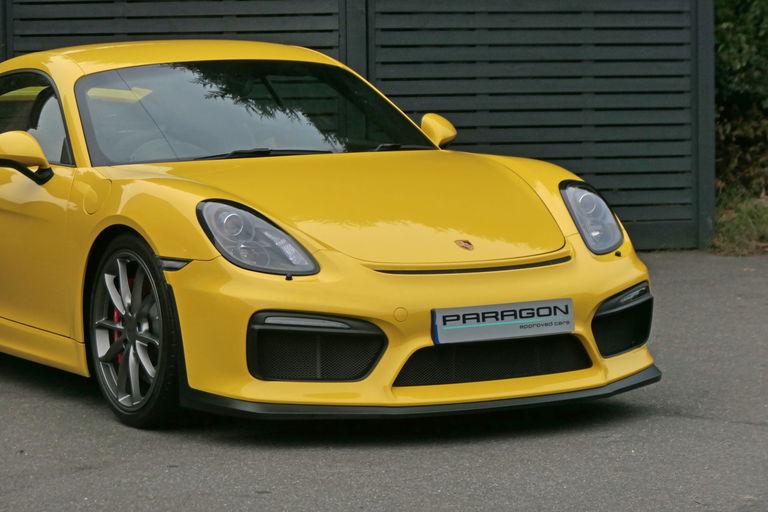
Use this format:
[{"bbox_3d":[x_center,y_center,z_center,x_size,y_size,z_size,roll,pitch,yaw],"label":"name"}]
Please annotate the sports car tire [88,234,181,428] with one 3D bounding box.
[{"bbox_3d":[-0.755,0.243,10.008,0.250,0.675,0.680,-4,6,-29],"label":"sports car tire"}]

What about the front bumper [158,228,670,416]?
[{"bbox_3d":[0.223,0.212,9.838,1.800,0.520,0.710,-4,6,-29],"label":"front bumper"}]

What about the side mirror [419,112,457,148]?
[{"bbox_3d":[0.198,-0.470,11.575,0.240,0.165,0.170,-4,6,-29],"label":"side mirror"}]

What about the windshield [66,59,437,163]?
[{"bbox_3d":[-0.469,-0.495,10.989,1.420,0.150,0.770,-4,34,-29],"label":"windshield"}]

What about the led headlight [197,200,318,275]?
[{"bbox_3d":[-0.446,-0.058,9.657,0.300,0.250,0.530,-4,6,-29],"label":"led headlight"}]

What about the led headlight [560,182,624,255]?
[{"bbox_3d":[0.696,-0.136,10.295,0.300,0.250,0.530,-4,6,-29],"label":"led headlight"}]

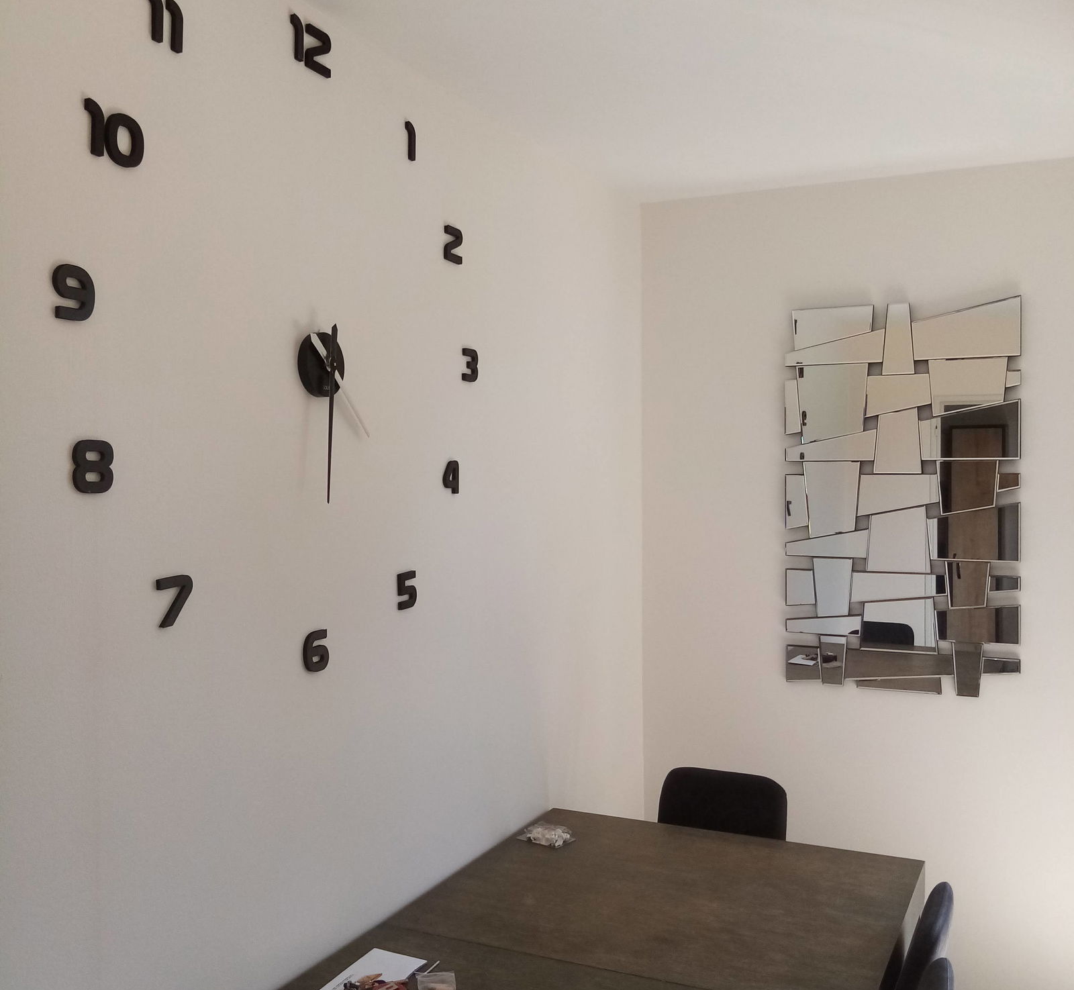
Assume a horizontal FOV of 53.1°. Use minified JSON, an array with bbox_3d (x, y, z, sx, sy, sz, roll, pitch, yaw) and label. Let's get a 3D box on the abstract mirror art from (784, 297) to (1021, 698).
[{"bbox_3d":[1.068,0.008,3.177,0.660,1.150,0.033,0,2,26],"label":"abstract mirror art"}]

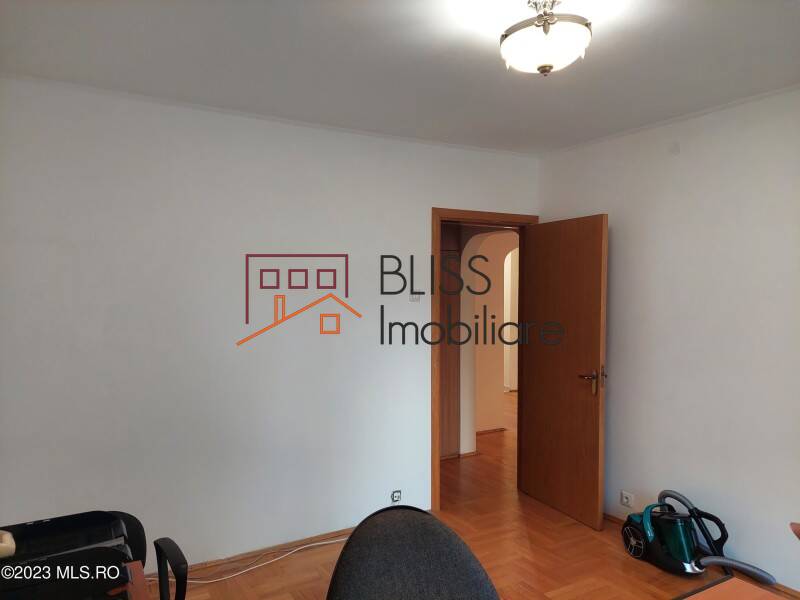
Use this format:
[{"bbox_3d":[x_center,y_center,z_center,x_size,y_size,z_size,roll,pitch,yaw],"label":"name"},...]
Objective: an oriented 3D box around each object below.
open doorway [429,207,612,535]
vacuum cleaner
[{"bbox_3d":[0.824,0.422,3.747,0.986,2.104,0.871,-1,2,-30],"label":"open doorway"},{"bbox_3d":[1.598,1.299,3.033,0.340,0.340,0.620,-1,2,-29],"label":"vacuum cleaner"}]

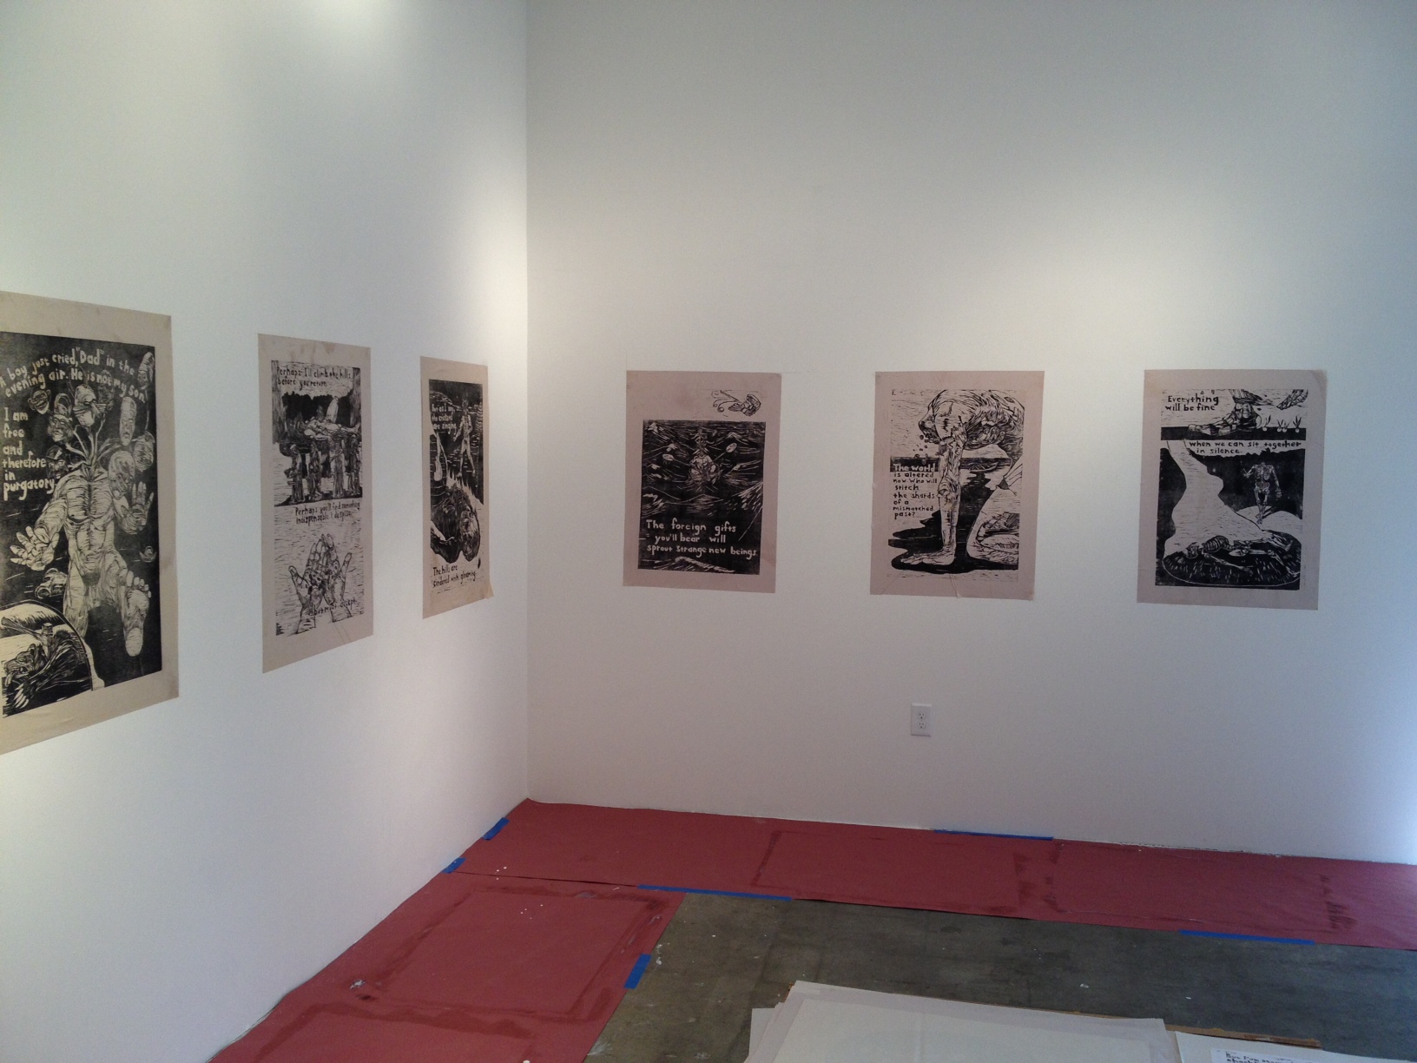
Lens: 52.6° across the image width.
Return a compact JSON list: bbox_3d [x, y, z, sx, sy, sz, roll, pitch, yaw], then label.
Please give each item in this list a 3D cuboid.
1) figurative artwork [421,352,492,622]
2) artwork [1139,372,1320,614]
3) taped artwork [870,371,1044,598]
[{"bbox_3d":[-0.910,-0.166,5.196,0.010,0.890,0.644,1,4,12],"label":"figurative artwork"},{"bbox_3d":[1.967,-0.158,5.397,0.644,0.890,0.010,1,4,12],"label":"artwork"},{"bbox_3d":[0.965,-0.180,5.603,0.644,0.890,0.010,1,4,12],"label":"taped artwork"}]

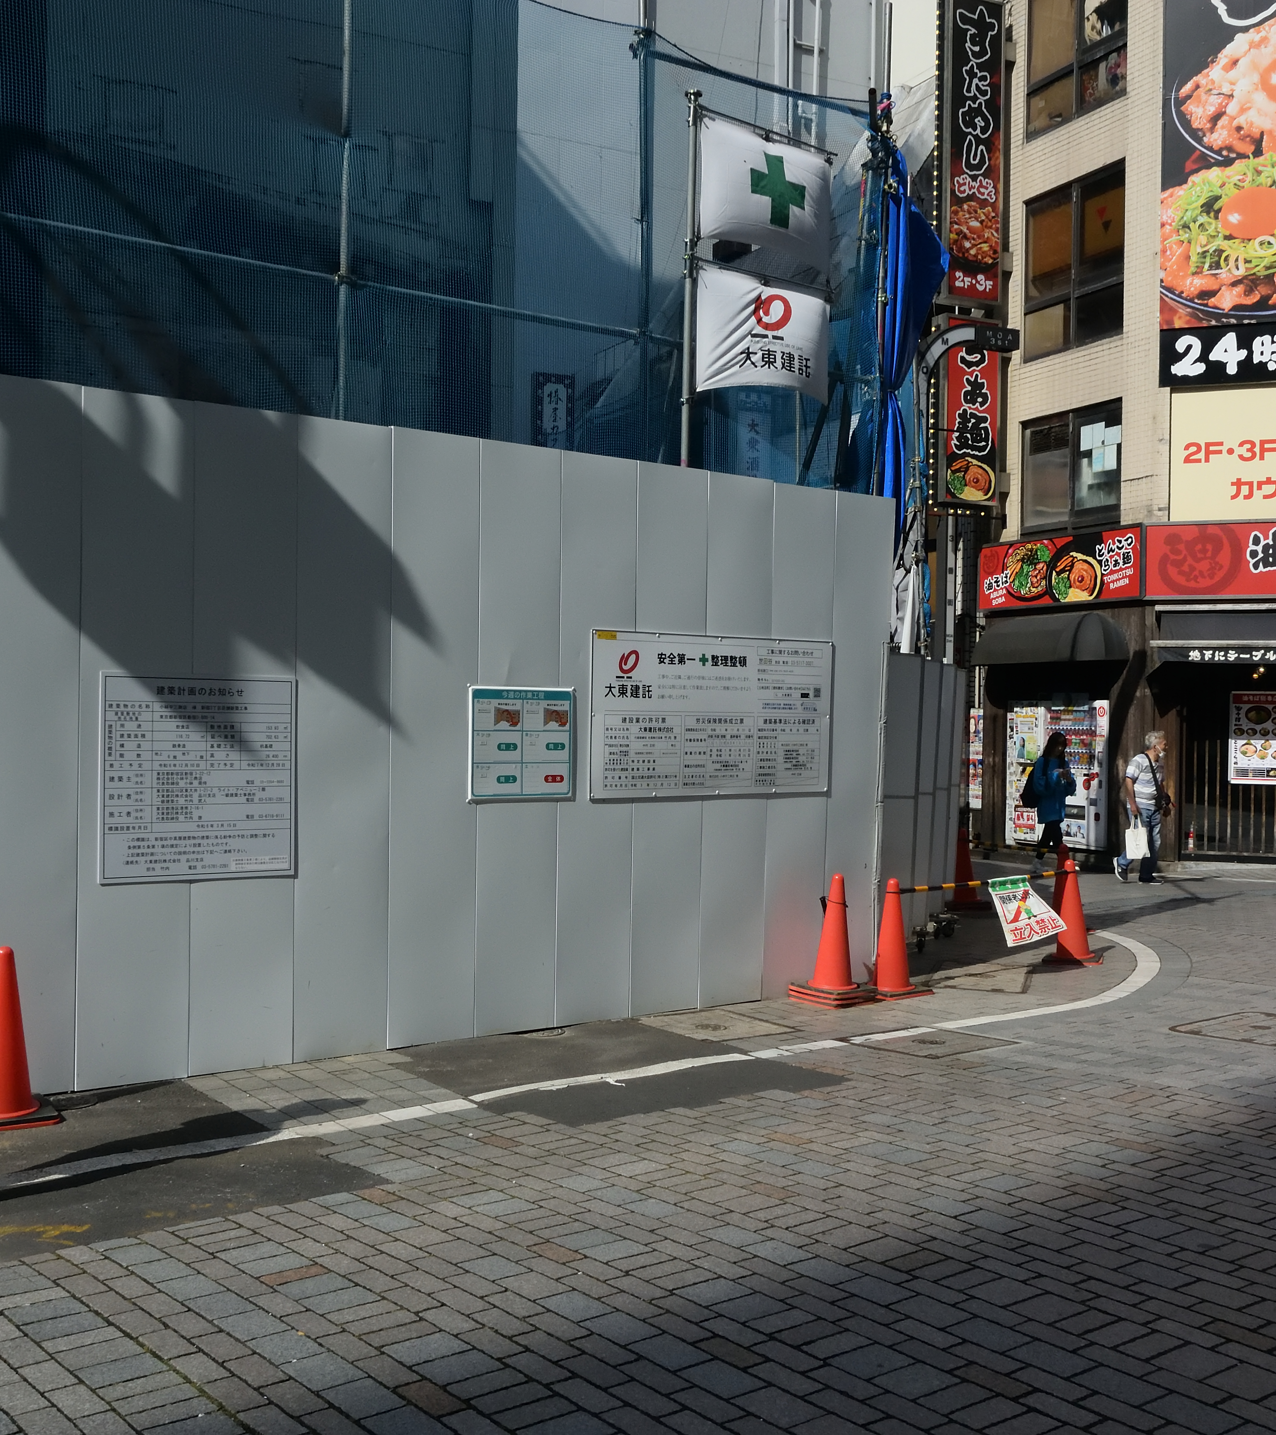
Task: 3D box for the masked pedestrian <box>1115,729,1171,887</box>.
[{"bbox_3d":[5.385,0.937,17.200,0.560,1.610,0.500,1,0,20],"label":"masked pedestrian"}]

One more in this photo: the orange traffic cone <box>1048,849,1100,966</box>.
[{"bbox_3d":[2.982,1.324,11.060,0.365,0.695,0.365,1,0,35],"label":"orange traffic cone"}]

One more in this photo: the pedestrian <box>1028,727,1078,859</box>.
[{"bbox_3d":[4.569,0.937,17.900,0.500,1.570,0.500,1,0,32],"label":"pedestrian"}]

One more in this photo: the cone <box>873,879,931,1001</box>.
[{"bbox_3d":[1.519,1.305,9.630,0.380,0.695,0.380,1,0,35],"label":"cone"}]

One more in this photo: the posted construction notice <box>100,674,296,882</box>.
[{"bbox_3d":[-1.949,0.275,7.245,0.915,0.910,0.040,1,0,-37],"label":"posted construction notice"}]

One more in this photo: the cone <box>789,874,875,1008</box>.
[{"bbox_3d":[1.145,1.278,9.401,0.380,0.740,0.380,1,0,37],"label":"cone"}]

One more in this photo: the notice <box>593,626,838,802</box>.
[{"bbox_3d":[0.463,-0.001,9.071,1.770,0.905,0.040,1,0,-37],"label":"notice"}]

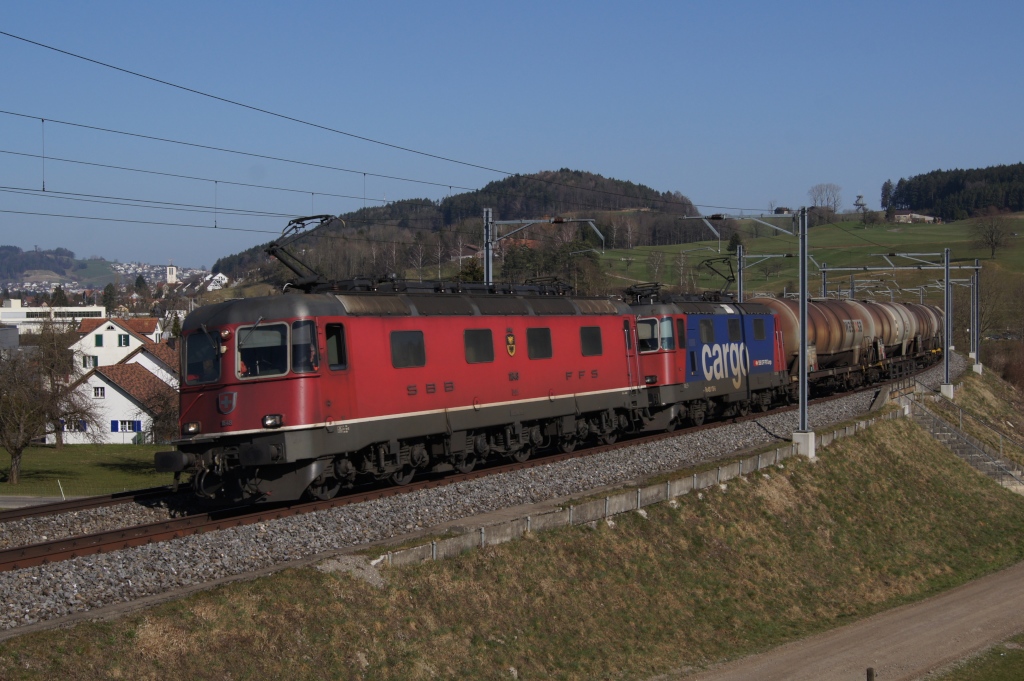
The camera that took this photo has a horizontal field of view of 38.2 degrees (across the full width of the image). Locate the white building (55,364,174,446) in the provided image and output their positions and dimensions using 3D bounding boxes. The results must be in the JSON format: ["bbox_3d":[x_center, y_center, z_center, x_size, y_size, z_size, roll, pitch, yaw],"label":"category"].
[{"bbox_3d":[-36.950,5.738,139.362,10.300,7.000,13.500,0,1,0],"label":"white building"}]

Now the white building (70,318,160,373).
[{"bbox_3d":[-48.400,2.586,182.566,10.000,10.700,11.000,0,1,0],"label":"white building"}]

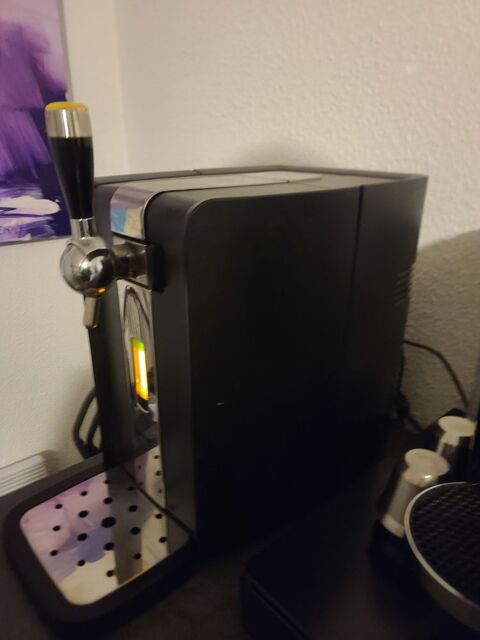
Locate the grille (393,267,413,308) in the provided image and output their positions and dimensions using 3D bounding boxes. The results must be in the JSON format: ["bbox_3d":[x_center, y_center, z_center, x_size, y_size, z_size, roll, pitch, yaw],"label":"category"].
[{"bbox_3d":[0.205,-0.041,0.585,0.013,0.050,0.050,17,27,36],"label":"grille"}]

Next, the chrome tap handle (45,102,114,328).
[{"bbox_3d":[-0.137,-0.081,0.401,0.052,0.191,0.049,-18,28,-40],"label":"chrome tap handle"}]

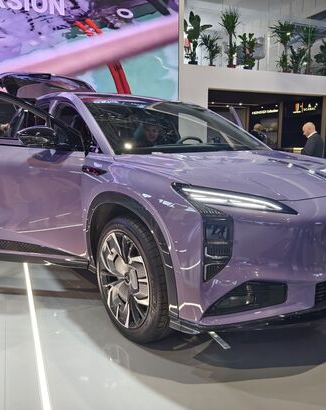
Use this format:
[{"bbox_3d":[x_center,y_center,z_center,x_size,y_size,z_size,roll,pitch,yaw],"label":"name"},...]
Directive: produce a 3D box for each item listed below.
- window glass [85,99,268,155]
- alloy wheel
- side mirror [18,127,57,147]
[{"bbox_3d":[0.138,-0.659,2.940,1.481,0.121,0.846,-8,44,-38],"label":"window glass"},{"bbox_3d":[-0.161,0.421,2.146,0.212,0.566,0.566,-7,12,-37],"label":"alloy wheel"},{"bbox_3d":[-0.779,-0.430,2.279,0.180,0.130,0.220,2,10,12],"label":"side mirror"}]

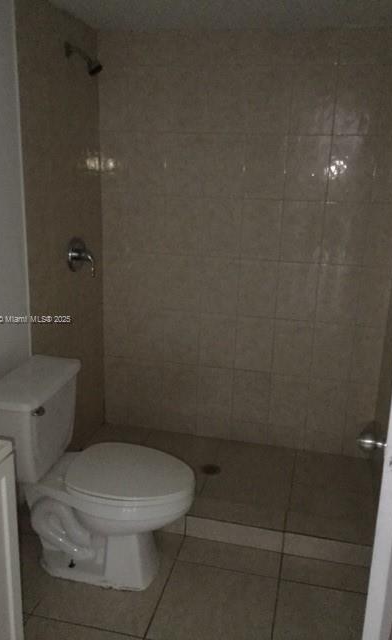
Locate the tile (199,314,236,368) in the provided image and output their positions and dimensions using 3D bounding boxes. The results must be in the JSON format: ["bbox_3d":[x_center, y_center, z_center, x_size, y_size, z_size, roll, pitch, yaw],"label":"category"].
[{"bbox_3d":[0.114,0.110,3.102,0.202,0.305,0.010,5,17,12],"label":"tile"}]

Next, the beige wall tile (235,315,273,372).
[{"bbox_3d":[0.312,0.131,3.038,0.202,0.303,0.010,5,16,12],"label":"beige wall tile"}]

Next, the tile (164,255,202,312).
[{"bbox_3d":[-0.073,-0.200,3.051,0.199,0.301,0.010,5,16,12],"label":"tile"}]

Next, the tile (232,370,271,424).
[{"bbox_3d":[0.301,0.421,3.148,0.202,0.305,0.010,5,17,12],"label":"tile"}]

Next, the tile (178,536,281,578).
[{"bbox_3d":[0.146,1.027,2.484,0.439,0.010,0.162,5,17,12],"label":"tile"}]

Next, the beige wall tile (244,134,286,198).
[{"bbox_3d":[0.340,-0.749,2.802,0.202,0.305,0.010,5,17,12],"label":"beige wall tile"}]

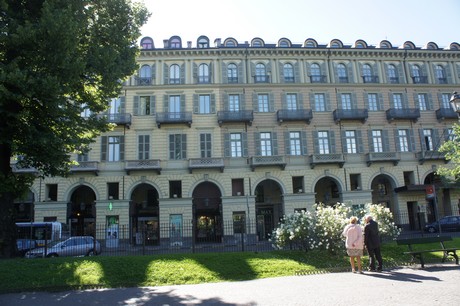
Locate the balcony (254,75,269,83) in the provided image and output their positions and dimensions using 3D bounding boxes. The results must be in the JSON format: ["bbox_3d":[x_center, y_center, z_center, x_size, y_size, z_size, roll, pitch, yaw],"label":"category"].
[{"bbox_3d":[3.364,-7.659,36.171,1.505,0.834,0.500,-2,-11,-5],"label":"balcony"}]

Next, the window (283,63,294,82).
[{"bbox_3d":[6.340,-8.542,36.806,1.100,2.200,0.250,-2,-12,-4],"label":"window"}]

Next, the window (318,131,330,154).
[{"bbox_3d":[9.950,-1.058,36.292,1.220,2.600,0.220,-2,-12,-4],"label":"window"}]

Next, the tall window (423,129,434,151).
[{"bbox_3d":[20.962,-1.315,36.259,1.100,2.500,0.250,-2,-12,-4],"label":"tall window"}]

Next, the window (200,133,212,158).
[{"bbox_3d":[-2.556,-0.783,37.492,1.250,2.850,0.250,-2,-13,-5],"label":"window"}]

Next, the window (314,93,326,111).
[{"bbox_3d":[9.582,-5.329,36.467,1.130,2.019,0.250,-2,-11,-5],"label":"window"}]

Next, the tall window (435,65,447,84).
[{"bbox_3d":[23.314,-8.695,38.223,1.130,2.306,0.250,-2,-11,-5],"label":"tall window"}]

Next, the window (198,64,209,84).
[{"bbox_3d":[-2.598,-7.798,34.106,1.032,2.038,0.250,-2,-12,-5],"label":"window"}]

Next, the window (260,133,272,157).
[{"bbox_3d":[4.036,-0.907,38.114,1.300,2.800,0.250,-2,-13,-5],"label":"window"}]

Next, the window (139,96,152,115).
[{"bbox_3d":[-8.805,-4.903,36.018,1.260,1.990,0.250,-2,-11,-5],"label":"window"}]

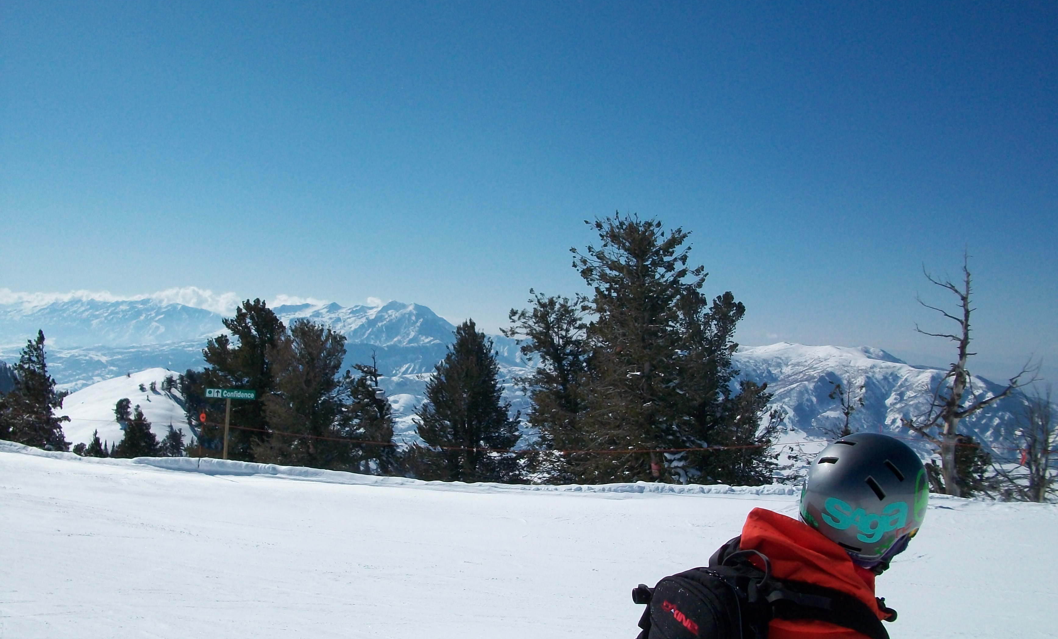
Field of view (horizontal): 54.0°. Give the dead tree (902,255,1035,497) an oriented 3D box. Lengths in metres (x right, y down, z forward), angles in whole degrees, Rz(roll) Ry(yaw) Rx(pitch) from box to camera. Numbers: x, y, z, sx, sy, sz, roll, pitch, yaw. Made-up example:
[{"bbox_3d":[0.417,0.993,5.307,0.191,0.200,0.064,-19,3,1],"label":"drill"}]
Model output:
[{"bbox_3d":[10.580,1.350,25.000,3.070,5.830,2.150,3,0,0],"label":"dead tree"}]

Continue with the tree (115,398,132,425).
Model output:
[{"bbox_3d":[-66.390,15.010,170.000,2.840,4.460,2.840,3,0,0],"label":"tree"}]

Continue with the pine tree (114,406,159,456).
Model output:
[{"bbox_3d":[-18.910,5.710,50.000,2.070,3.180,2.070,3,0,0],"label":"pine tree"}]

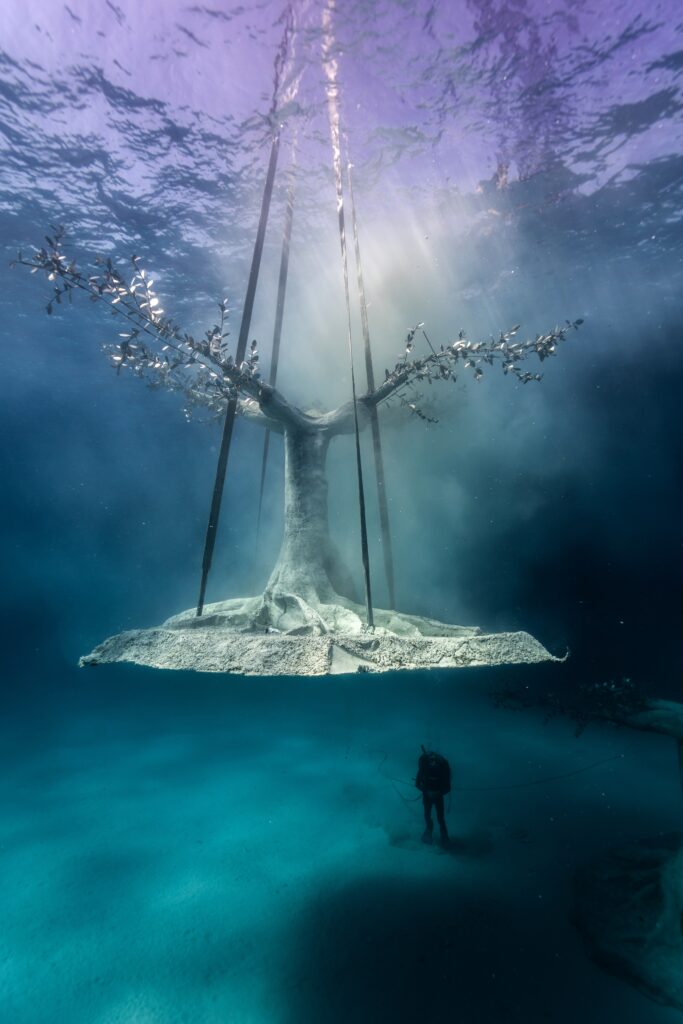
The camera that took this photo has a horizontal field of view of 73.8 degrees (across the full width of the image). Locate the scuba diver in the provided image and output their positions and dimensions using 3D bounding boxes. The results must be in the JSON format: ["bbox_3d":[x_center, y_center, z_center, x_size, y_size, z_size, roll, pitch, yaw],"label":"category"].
[{"bbox_3d":[1.750,5.470,8.750,0.660,1.720,0.650,-1,-12,6],"label":"scuba diver"}]

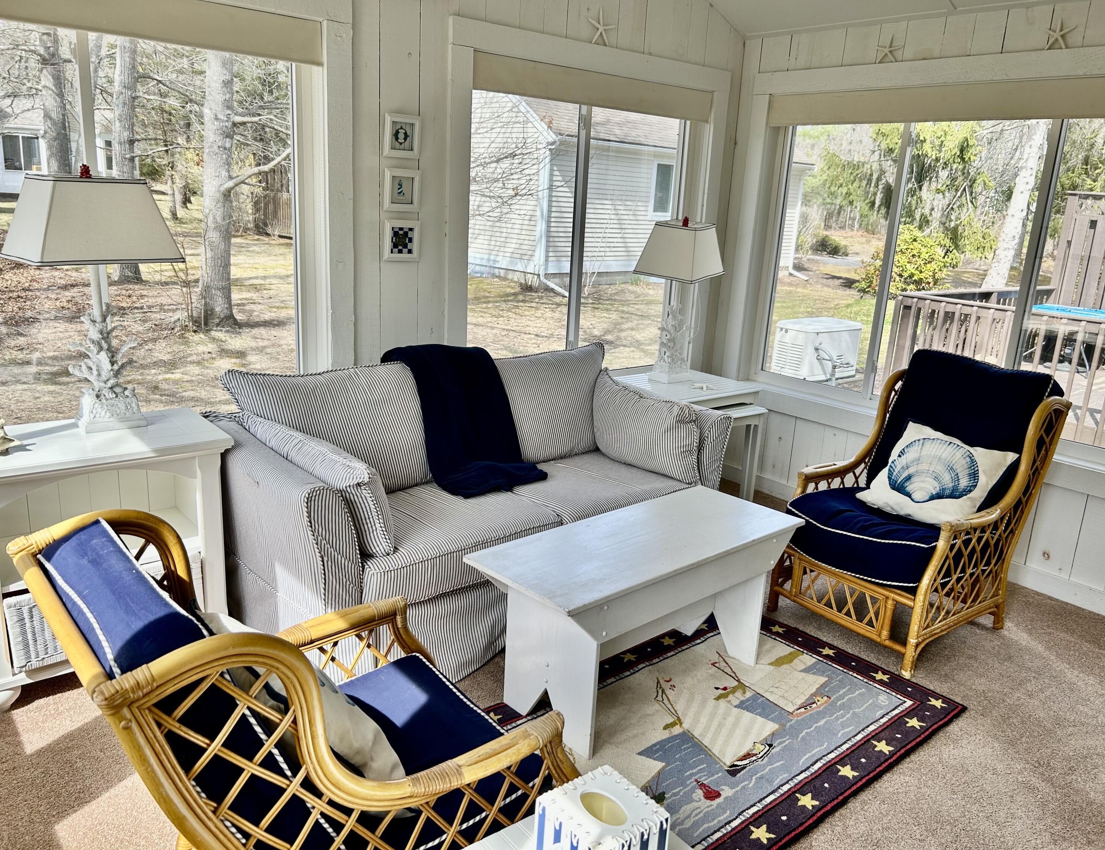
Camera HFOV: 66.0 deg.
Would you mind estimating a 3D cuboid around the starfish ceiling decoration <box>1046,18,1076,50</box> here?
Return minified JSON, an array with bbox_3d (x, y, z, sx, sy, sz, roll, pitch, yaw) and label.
[{"bbox_3d":[1.866,-1.438,3.126,0.018,0.102,0.095,-10,20,-40],"label":"starfish ceiling decoration"}]

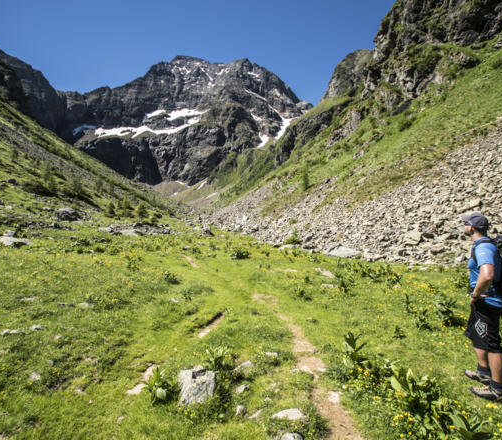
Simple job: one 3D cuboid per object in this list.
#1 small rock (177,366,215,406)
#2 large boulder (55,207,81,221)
[{"bbox_3d":[-0.502,1.533,2.700,0.340,0.280,0.270,0,-1,-10],"label":"small rock"},{"bbox_3d":[-15.556,-0.554,25.000,1.900,1.150,1.500,1,-1,-32],"label":"large boulder"}]

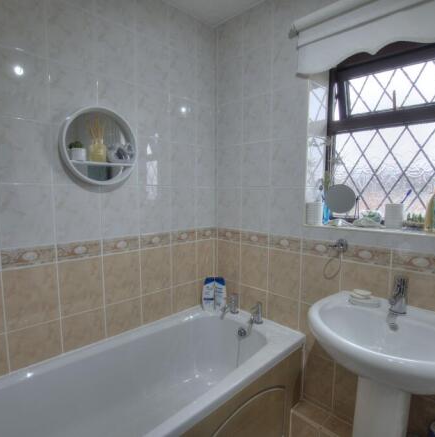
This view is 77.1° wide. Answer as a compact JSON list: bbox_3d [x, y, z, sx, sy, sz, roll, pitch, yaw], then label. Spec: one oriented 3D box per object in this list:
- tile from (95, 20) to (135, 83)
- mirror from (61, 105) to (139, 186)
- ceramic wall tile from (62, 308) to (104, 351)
[{"bbox_3d":[-0.496,-0.822,1.344,0.198,0.258,0.010,-5,8,-42],"label":"tile"},{"bbox_3d":[-0.551,-0.334,1.301,0.347,0.347,0.075,-5,7,-42],"label":"mirror"},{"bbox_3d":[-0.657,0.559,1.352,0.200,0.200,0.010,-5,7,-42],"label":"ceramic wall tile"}]

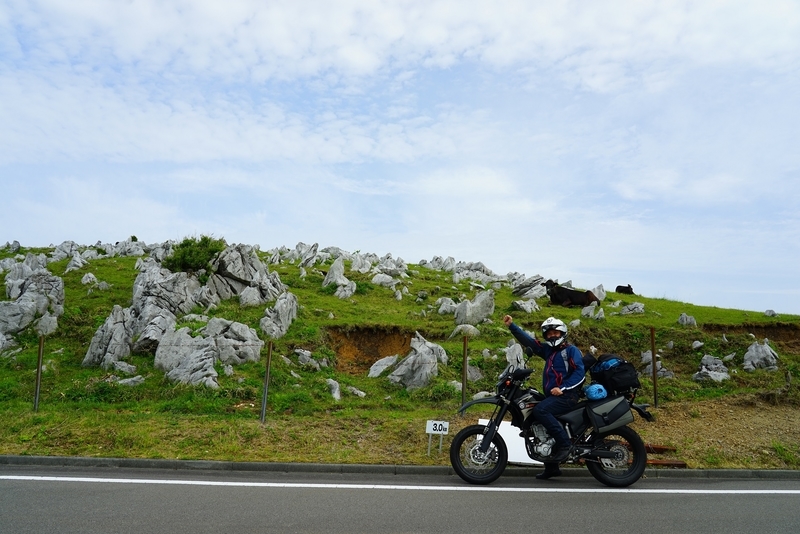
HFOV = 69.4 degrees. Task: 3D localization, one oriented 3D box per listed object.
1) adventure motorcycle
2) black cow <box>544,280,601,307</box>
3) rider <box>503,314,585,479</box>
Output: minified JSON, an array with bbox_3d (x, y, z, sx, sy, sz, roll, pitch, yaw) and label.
[{"bbox_3d":[1.547,1.614,5.932,2.070,1.220,0.840,1,-7,1],"label":"adventure motorcycle"},{"bbox_3d":[6.267,0.963,21.000,1.950,0.970,0.850,1,-7,-3],"label":"black cow"},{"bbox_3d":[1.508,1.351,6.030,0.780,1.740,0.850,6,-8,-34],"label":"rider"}]

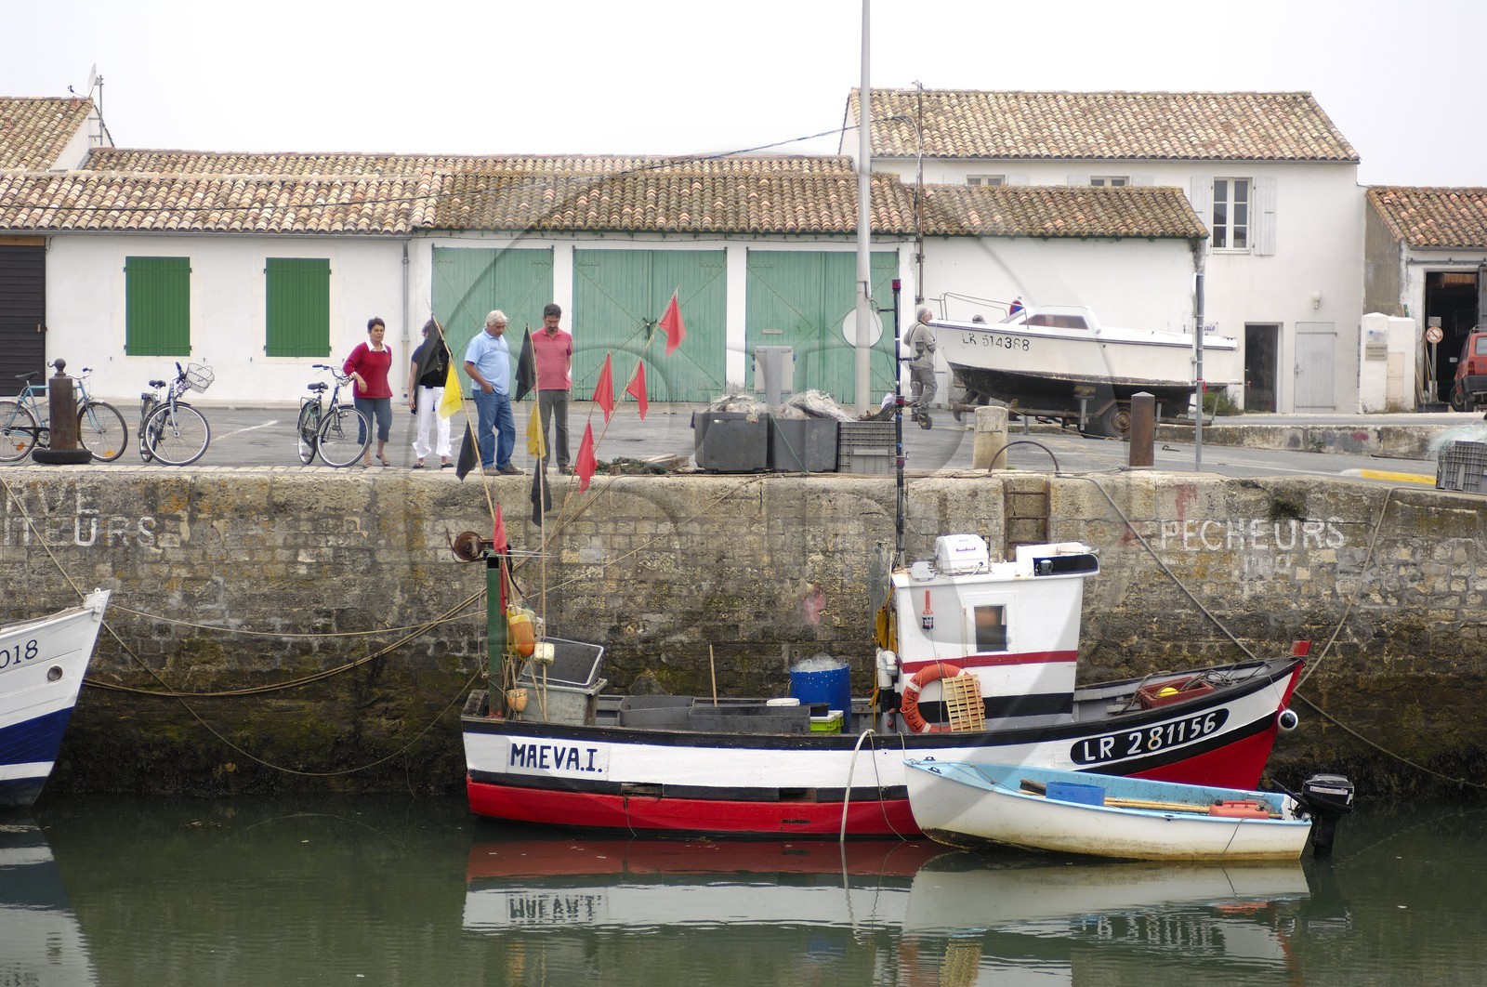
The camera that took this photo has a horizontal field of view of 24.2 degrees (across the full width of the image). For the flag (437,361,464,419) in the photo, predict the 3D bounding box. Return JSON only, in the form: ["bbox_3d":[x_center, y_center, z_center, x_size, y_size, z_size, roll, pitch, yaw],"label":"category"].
[{"bbox_3d":[-2.754,-0.978,32.600,0.250,0.540,0.120,0,3,0],"label":"flag"}]

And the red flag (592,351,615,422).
[{"bbox_3d":[-1.341,-1.013,33.200,0.220,0.670,0.130,0,3,0],"label":"red flag"}]

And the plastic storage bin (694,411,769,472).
[{"bbox_3d":[-0.122,-0.555,36.826,0.740,0.610,0.740,1,3,3],"label":"plastic storage bin"}]

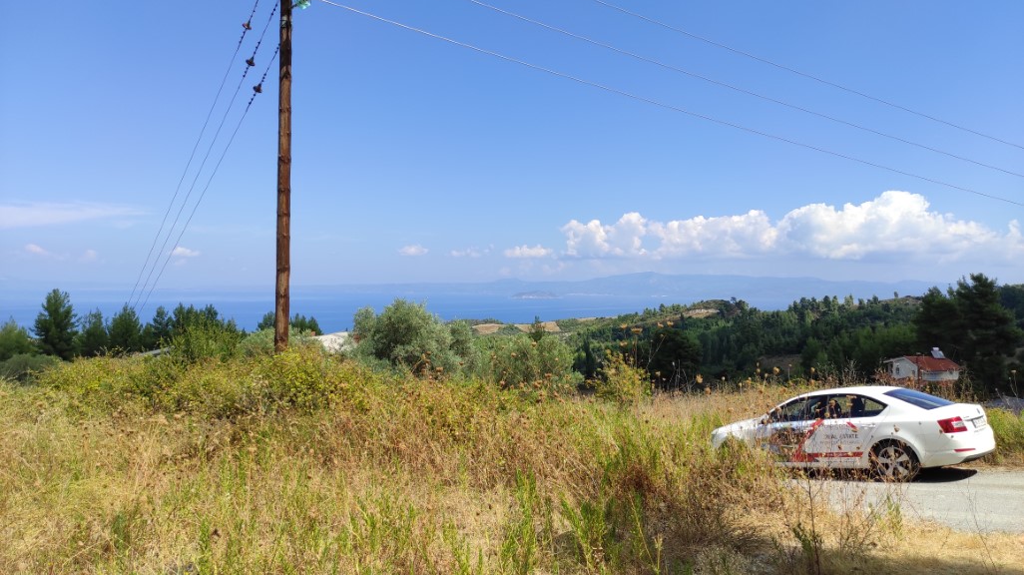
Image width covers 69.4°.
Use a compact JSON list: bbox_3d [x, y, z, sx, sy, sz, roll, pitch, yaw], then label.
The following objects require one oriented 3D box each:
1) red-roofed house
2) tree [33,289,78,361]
[{"bbox_3d":[71.000,13.400,128.000,7.500,6.000,10.500,0,1,0],"label":"red-roofed house"},{"bbox_3d":[-33.436,2.880,54.000,3.210,5.690,3.200,0,1,0],"label":"tree"}]

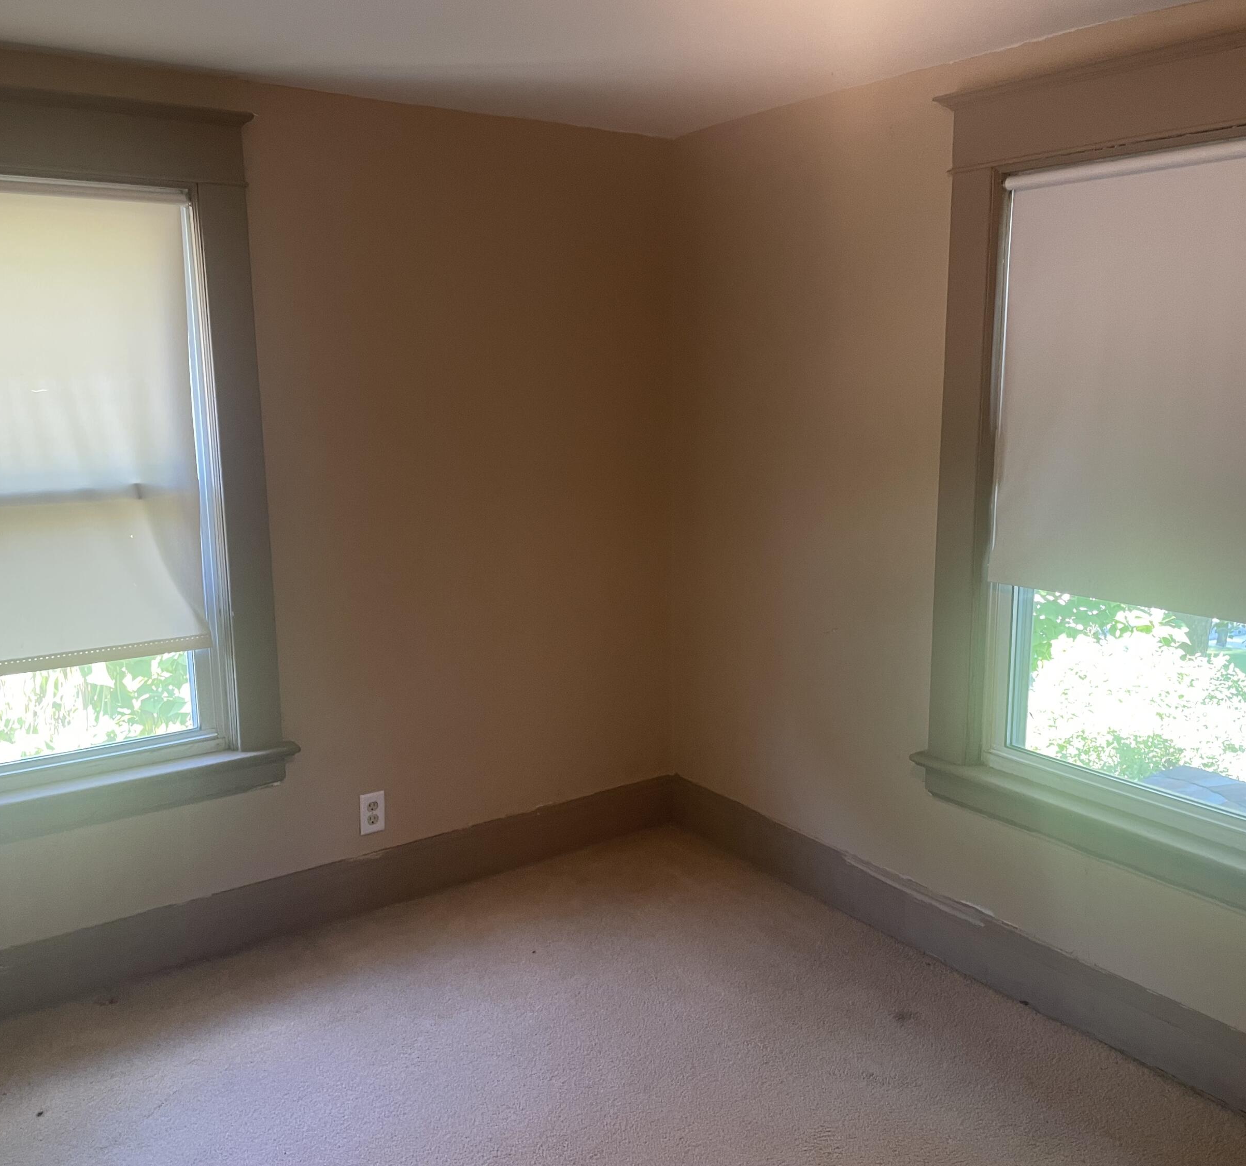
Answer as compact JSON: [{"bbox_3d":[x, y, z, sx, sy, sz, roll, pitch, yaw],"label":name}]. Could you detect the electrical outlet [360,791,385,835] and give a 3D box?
[{"bbox_3d":[-0.704,0.646,3.284,0.071,0.116,0.010,-8,13,-34],"label":"electrical outlet"}]

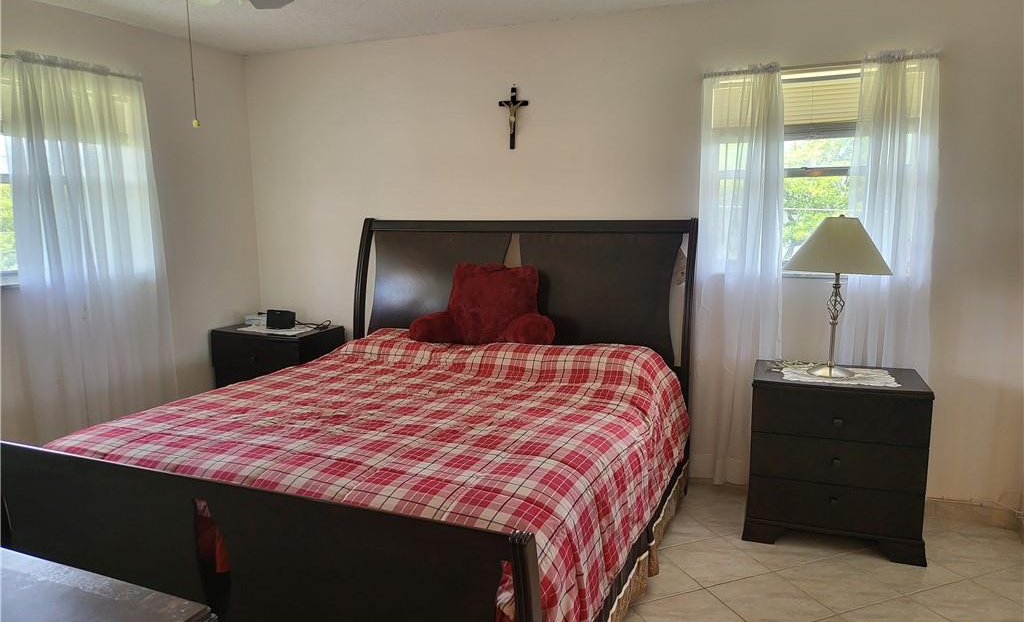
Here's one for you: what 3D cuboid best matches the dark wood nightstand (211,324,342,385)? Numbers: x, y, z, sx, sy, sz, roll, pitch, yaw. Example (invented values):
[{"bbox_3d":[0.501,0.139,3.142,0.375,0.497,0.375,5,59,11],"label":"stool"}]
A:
[{"bbox_3d":[-1.464,0.467,4.510,0.700,0.733,0.436,3,9,23],"label":"dark wood nightstand"}]

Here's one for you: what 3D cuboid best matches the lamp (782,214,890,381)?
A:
[{"bbox_3d":[1.428,-0.075,3.125,0.413,0.700,0.389,3,9,23],"label":"lamp"}]

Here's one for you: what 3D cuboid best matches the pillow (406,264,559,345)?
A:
[{"bbox_3d":[-0.140,-0.018,3.769,0.743,0.439,0.380,3,9,23],"label":"pillow"}]

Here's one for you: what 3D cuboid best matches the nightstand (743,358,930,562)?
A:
[{"bbox_3d":[1.437,0.640,3.181,0.706,0.733,0.449,2,9,19],"label":"nightstand"}]

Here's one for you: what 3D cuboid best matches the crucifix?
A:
[{"bbox_3d":[0.002,-1.071,3.940,0.178,0.343,0.040,3,9,23],"label":"crucifix"}]

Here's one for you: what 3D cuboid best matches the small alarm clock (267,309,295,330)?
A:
[{"bbox_3d":[-1.447,0.052,4.485,0.165,0.106,0.086,2,9,18],"label":"small alarm clock"}]

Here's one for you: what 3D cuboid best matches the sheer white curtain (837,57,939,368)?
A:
[{"bbox_3d":[1.735,-0.092,3.275,0.396,2.095,0.099,3,9,23],"label":"sheer white curtain"}]

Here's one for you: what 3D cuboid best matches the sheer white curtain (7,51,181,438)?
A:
[{"bbox_3d":[-2.154,-0.140,3.694,0.112,2.135,0.825,3,9,23],"label":"sheer white curtain"}]

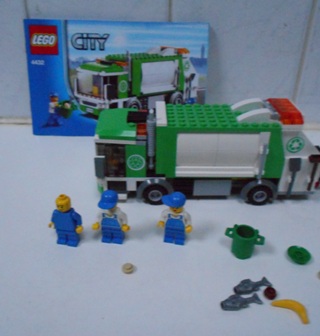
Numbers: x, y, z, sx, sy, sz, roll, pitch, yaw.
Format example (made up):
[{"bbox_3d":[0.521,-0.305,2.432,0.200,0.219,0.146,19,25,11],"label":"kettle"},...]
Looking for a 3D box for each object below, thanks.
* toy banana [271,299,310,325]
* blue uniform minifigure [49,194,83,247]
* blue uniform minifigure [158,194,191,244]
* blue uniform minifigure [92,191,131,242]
[{"bbox_3d":[0.079,0.084,0.203,0.020,0.004,0.011,22,37,32],"label":"toy banana"},{"bbox_3d":[-0.068,0.038,0.243,0.025,0.040,0.015,6,31,9],"label":"blue uniform minifigure"},{"bbox_3d":[0.011,0.037,0.244,0.025,0.042,0.017,7,31,11],"label":"blue uniform minifigure"},{"bbox_3d":[-0.035,0.036,0.244,0.025,0.042,0.018,4,31,6],"label":"blue uniform minifigure"}]

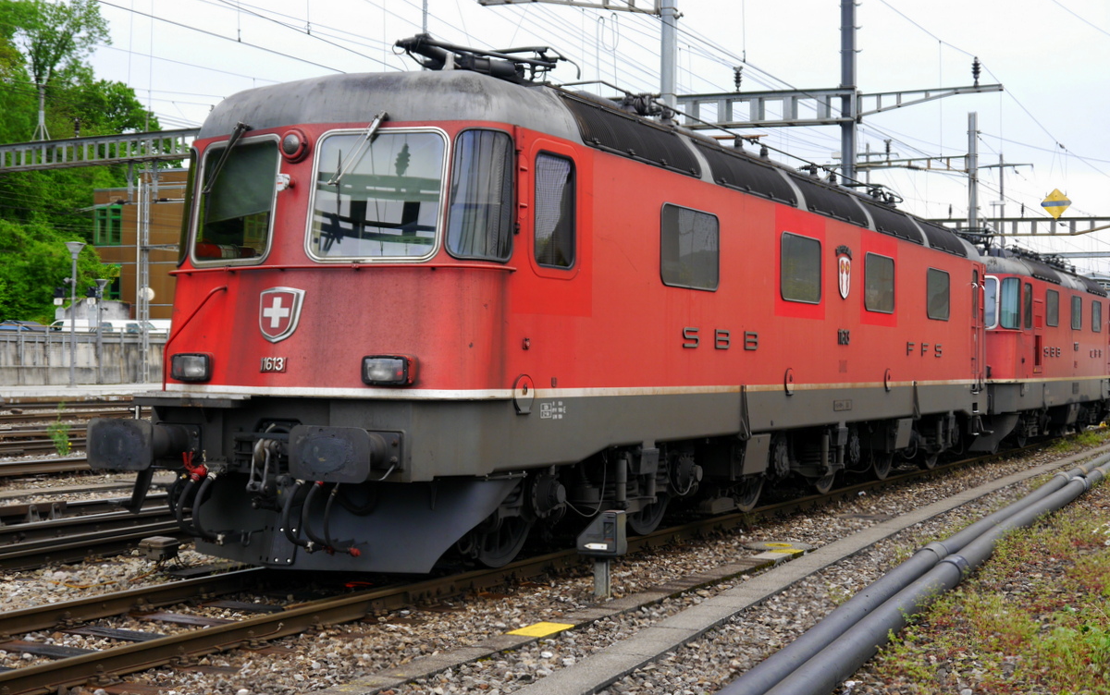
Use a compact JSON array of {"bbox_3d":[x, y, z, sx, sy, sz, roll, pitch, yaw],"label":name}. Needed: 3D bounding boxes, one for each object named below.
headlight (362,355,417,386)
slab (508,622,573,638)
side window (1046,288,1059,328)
[{"bbox_3d":[-1.149,0.161,11.189,0.375,0.210,0.145,0,-1,27],"label":"headlight"},{"bbox_3d":[-0.087,1.875,10.462,0.257,0.060,0.530,0,-1,27],"label":"slab"},{"bbox_3d":[9.754,-0.763,31.478,0.060,0.710,1.370,0,-1,27],"label":"side window"}]

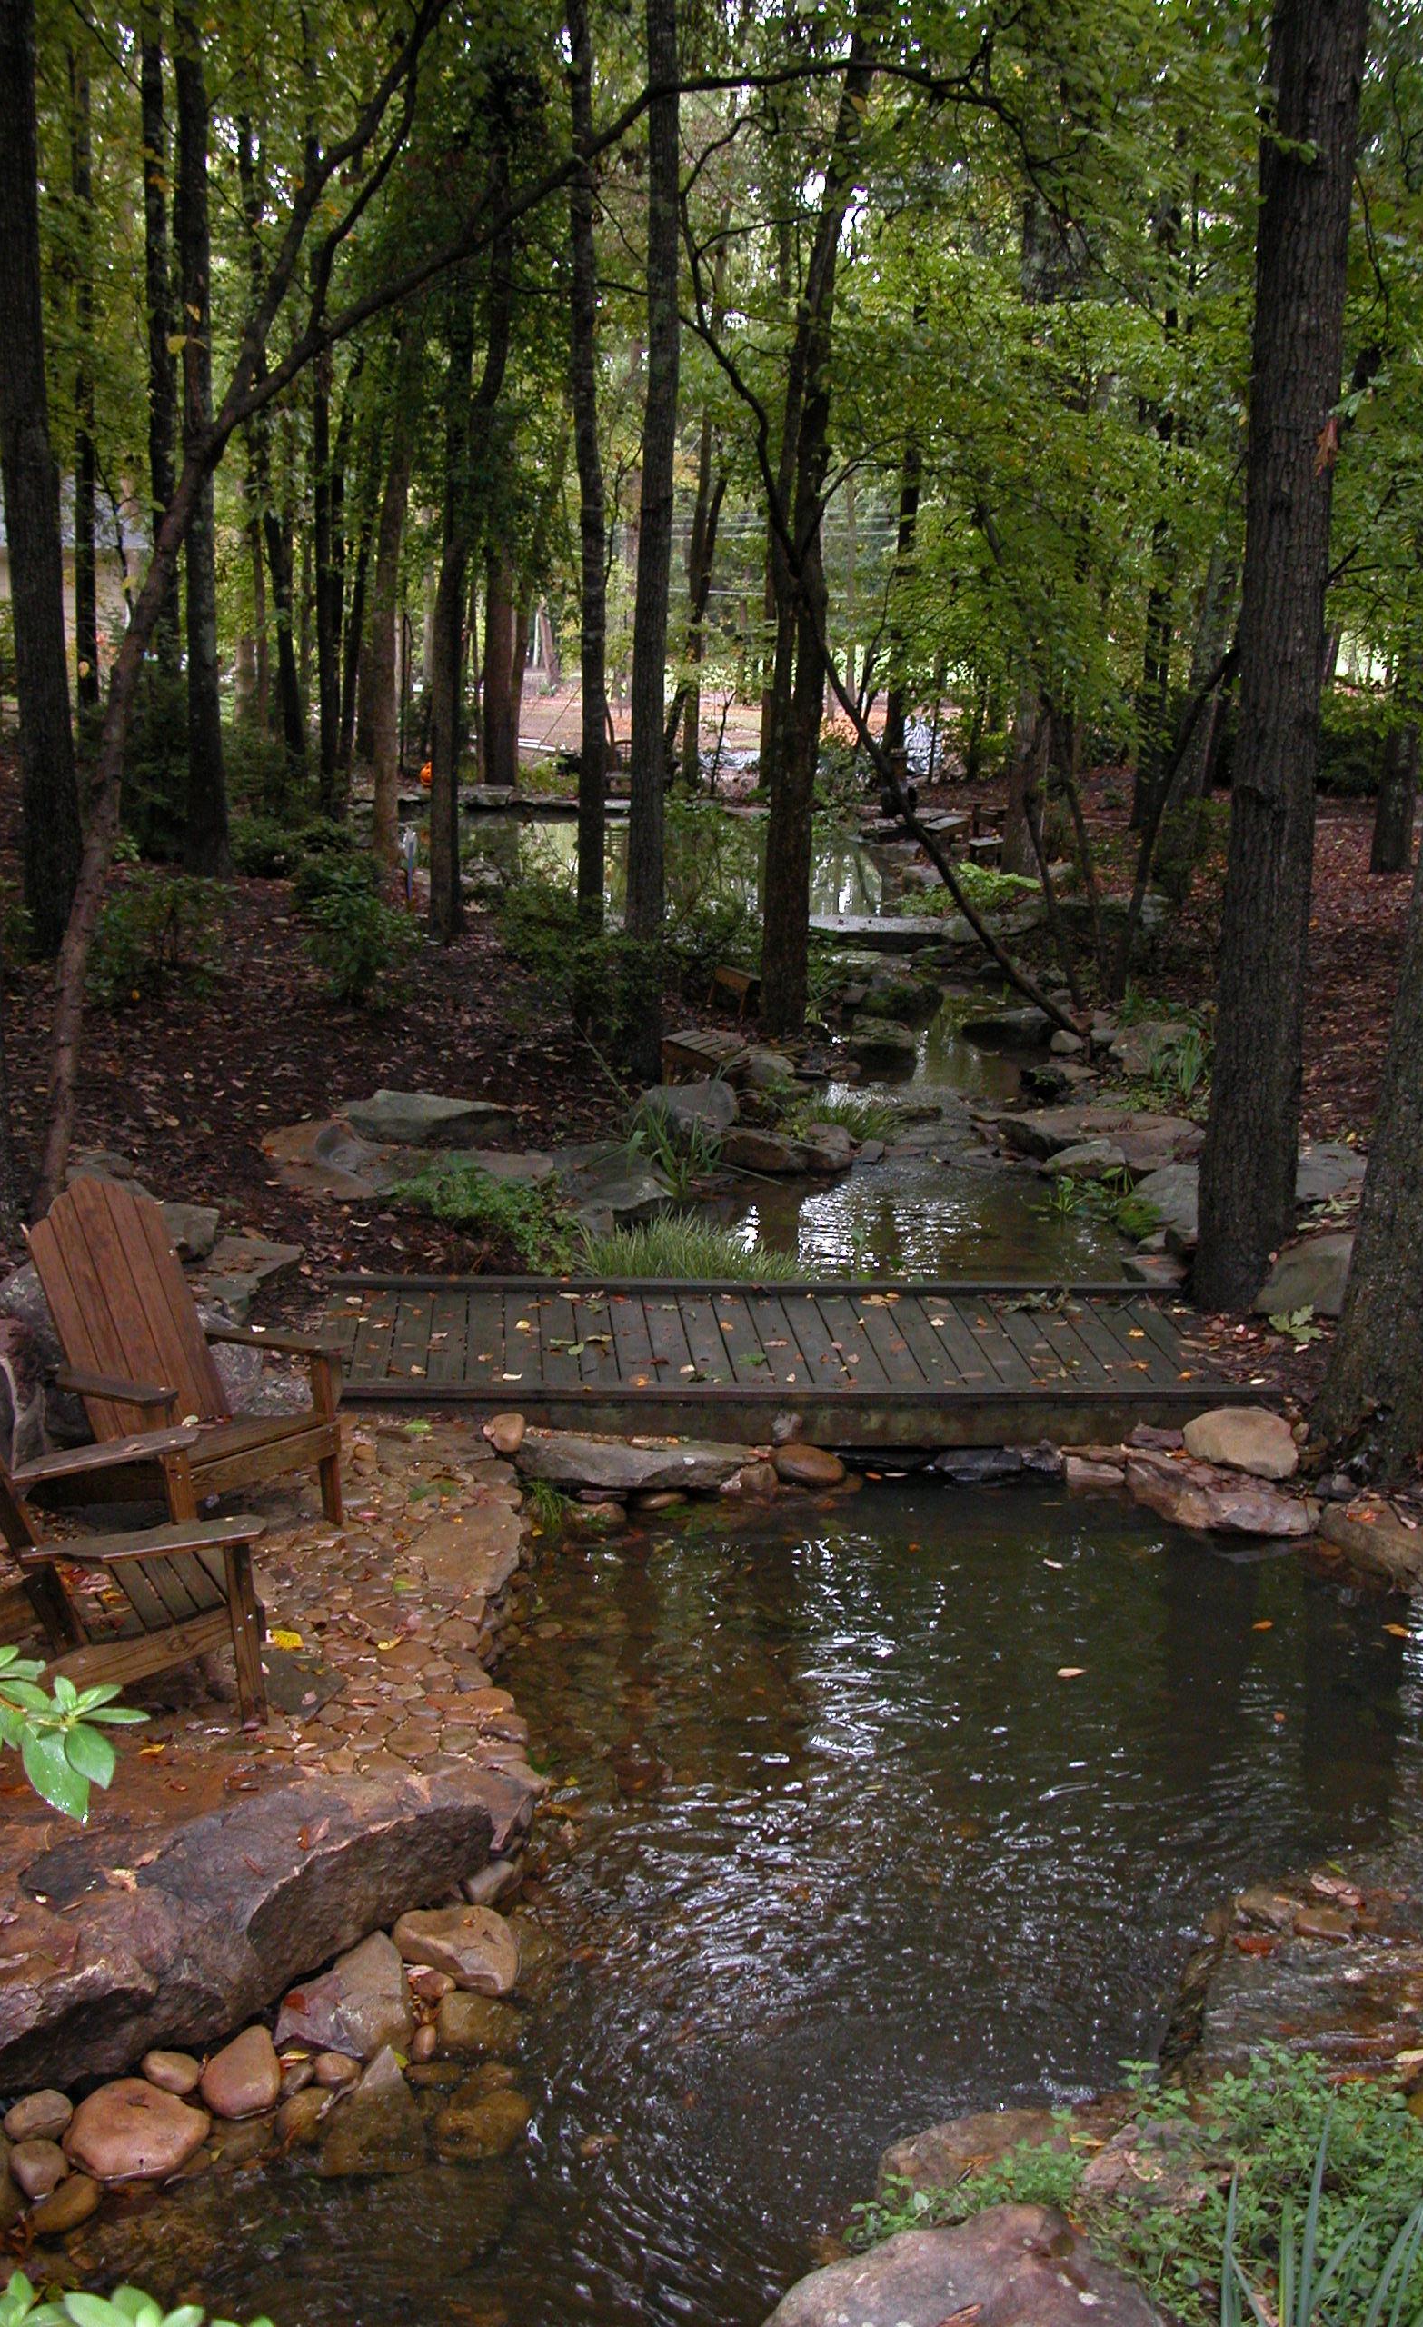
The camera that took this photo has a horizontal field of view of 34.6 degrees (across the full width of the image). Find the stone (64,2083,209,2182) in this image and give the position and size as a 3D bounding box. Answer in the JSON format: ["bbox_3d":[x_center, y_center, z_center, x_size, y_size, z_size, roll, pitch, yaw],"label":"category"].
[{"bbox_3d":[-1.190,1.999,4.721,0.300,0.160,0.230,1,14,0],"label":"stone"}]

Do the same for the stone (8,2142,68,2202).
[{"bbox_3d":[-1.374,2.057,4.664,0.125,0.100,0.120,1,14,0],"label":"stone"}]

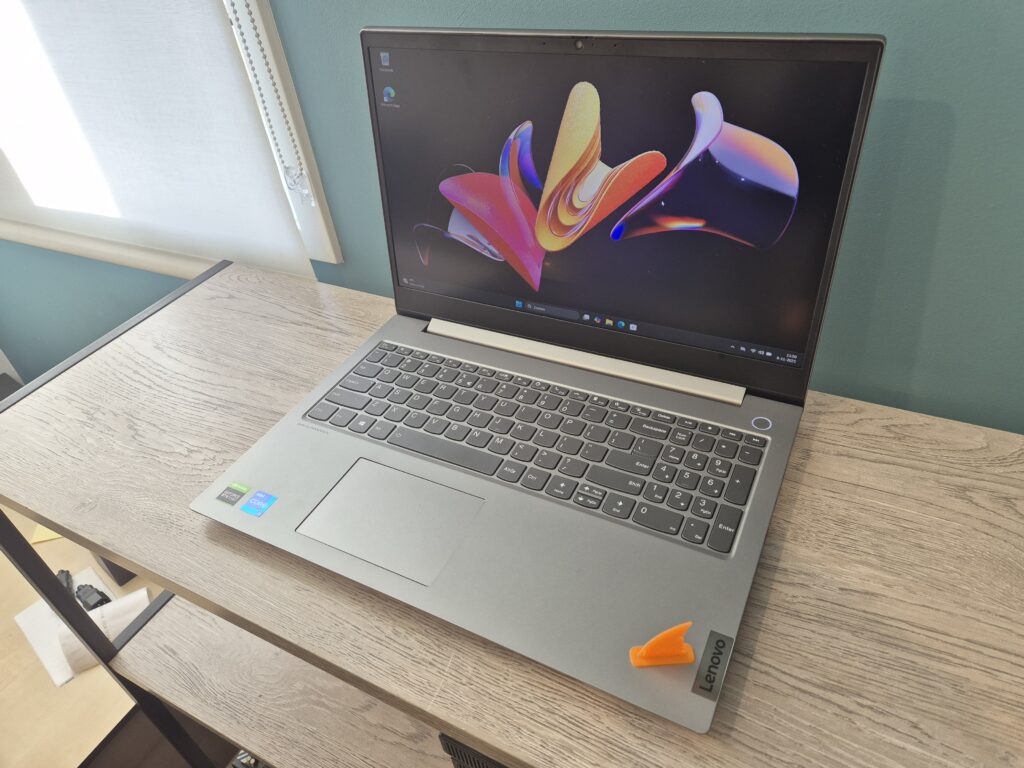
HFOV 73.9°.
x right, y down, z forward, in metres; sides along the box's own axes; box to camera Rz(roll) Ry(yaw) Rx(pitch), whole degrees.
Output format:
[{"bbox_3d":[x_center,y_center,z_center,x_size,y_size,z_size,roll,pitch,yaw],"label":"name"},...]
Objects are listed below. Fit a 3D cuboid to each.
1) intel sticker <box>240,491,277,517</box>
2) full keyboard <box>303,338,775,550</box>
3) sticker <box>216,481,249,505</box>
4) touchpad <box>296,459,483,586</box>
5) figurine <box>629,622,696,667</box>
[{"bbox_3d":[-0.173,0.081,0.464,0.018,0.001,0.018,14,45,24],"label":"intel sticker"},{"bbox_3d":[0.006,0.032,0.493,0.326,0.004,0.103,14,45,24],"label":"full keyboard"},{"bbox_3d":[-0.194,0.076,0.474,0.018,0.001,0.017,14,45,24],"label":"sticker"},{"bbox_3d":[-0.078,0.086,0.444,0.104,0.002,0.070,14,45,24],"label":"touchpad"},{"bbox_3d":[0.076,0.129,0.342,0.031,0.032,0.010,-5,40,4],"label":"figurine"}]

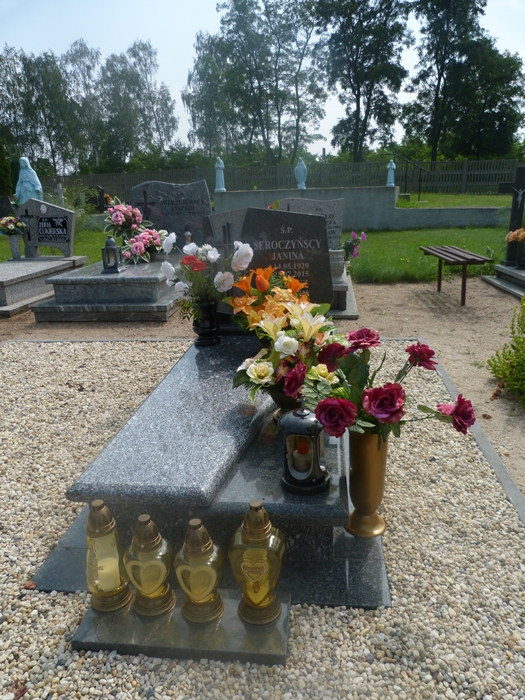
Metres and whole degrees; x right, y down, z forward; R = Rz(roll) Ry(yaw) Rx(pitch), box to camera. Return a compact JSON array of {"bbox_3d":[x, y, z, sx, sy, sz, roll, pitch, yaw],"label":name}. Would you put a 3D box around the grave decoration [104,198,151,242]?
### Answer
[{"bbox_3d":[-1.551,-1.500,5.809,0.494,0.400,0.380,0,18,7],"label":"grave decoration"}]

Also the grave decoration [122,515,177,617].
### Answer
[{"bbox_3d":[-0.277,0.530,1.254,0.121,0.270,0.115,0,17,5],"label":"grave decoration"}]

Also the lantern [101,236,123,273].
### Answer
[{"bbox_3d":[-1.496,-0.954,5.024,0.193,0.339,0.193,0,18,7],"label":"lantern"}]

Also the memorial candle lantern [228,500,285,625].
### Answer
[{"bbox_3d":[-0.015,0.563,1.358,0.146,0.343,0.122,0,18,7],"label":"memorial candle lantern"}]

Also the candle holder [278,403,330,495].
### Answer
[{"bbox_3d":[0.130,0.279,1.542,0.152,0.284,0.152,3,18,16],"label":"candle holder"}]

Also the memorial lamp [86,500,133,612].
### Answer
[{"bbox_3d":[-0.445,0.571,1.424,0.122,0.324,0.115,2,18,13],"label":"memorial lamp"}]

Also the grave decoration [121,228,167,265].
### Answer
[{"bbox_3d":[-1.232,-1.095,5.323,0.484,0.359,0.380,0,17,5],"label":"grave decoration"}]

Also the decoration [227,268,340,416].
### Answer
[{"bbox_3d":[0.096,-0.054,2.023,0.448,0.525,0.450,0,17,5],"label":"decoration"}]

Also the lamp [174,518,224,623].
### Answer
[{"bbox_3d":[-0.175,0.593,1.380,0.128,0.286,0.118,0,18,7],"label":"lamp"}]

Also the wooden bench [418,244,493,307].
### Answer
[{"bbox_3d":[1.916,-0.751,5.107,0.370,0.447,1.380,0,17,5],"label":"wooden bench"}]

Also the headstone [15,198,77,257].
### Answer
[{"bbox_3d":[-2.785,-1.565,6.514,0.700,0.748,0.120,0,17,5],"label":"headstone"}]

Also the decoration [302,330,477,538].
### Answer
[{"bbox_3d":[0.369,0.253,1.470,0.496,0.628,0.420,0,17,5],"label":"decoration"}]

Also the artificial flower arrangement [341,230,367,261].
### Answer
[{"bbox_3d":[1.094,-1.225,6.012,0.291,0.380,0.270,0,17,5],"label":"artificial flower arrangement"}]

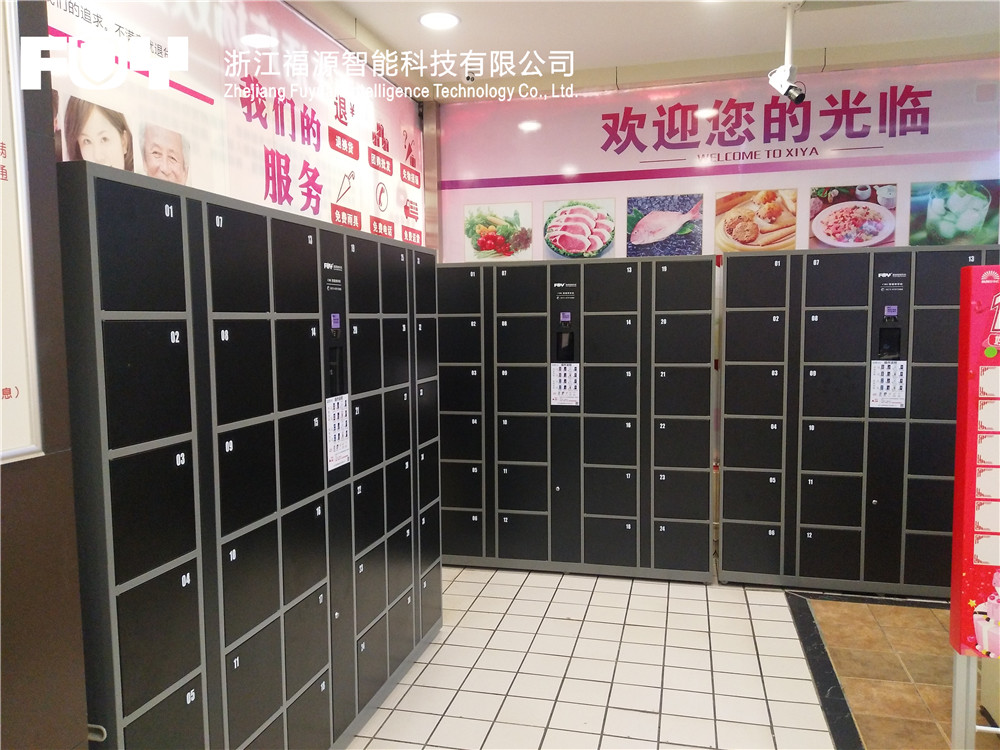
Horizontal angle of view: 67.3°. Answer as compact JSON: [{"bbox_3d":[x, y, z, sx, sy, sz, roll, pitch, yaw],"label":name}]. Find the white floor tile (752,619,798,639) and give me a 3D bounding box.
[{"bbox_3d":[1.320,1.230,3.619,0.197,0.010,0.197,1,5,14],"label":"white floor tile"}]

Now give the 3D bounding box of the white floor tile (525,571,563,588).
[{"bbox_3d":[0.246,1.184,4.291,0.195,0.010,0.195,0,5,14],"label":"white floor tile"}]

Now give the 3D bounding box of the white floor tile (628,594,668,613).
[{"bbox_3d":[0.791,1.217,3.982,0.196,0.010,0.196,1,5,14],"label":"white floor tile"}]

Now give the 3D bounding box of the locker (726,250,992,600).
[{"bbox_3d":[2.091,0.250,4.207,1.650,1.856,0.450,1,5,14],"label":"locker"}]

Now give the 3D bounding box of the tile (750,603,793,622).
[{"bbox_3d":[1.367,1.210,3.805,0.195,0.010,0.195,0,5,14],"label":"tile"}]

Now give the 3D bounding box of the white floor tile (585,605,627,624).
[{"bbox_3d":[0.535,1.215,3.792,0.197,0.010,0.197,0,5,14],"label":"white floor tile"}]

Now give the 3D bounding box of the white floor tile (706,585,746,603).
[{"bbox_3d":[1.217,1.190,4.034,0.197,0.010,0.197,1,5,14],"label":"white floor tile"}]

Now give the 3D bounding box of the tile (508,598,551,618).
[{"bbox_3d":[0.147,1.212,3.889,0.197,0.010,0.197,0,5,14],"label":"tile"}]

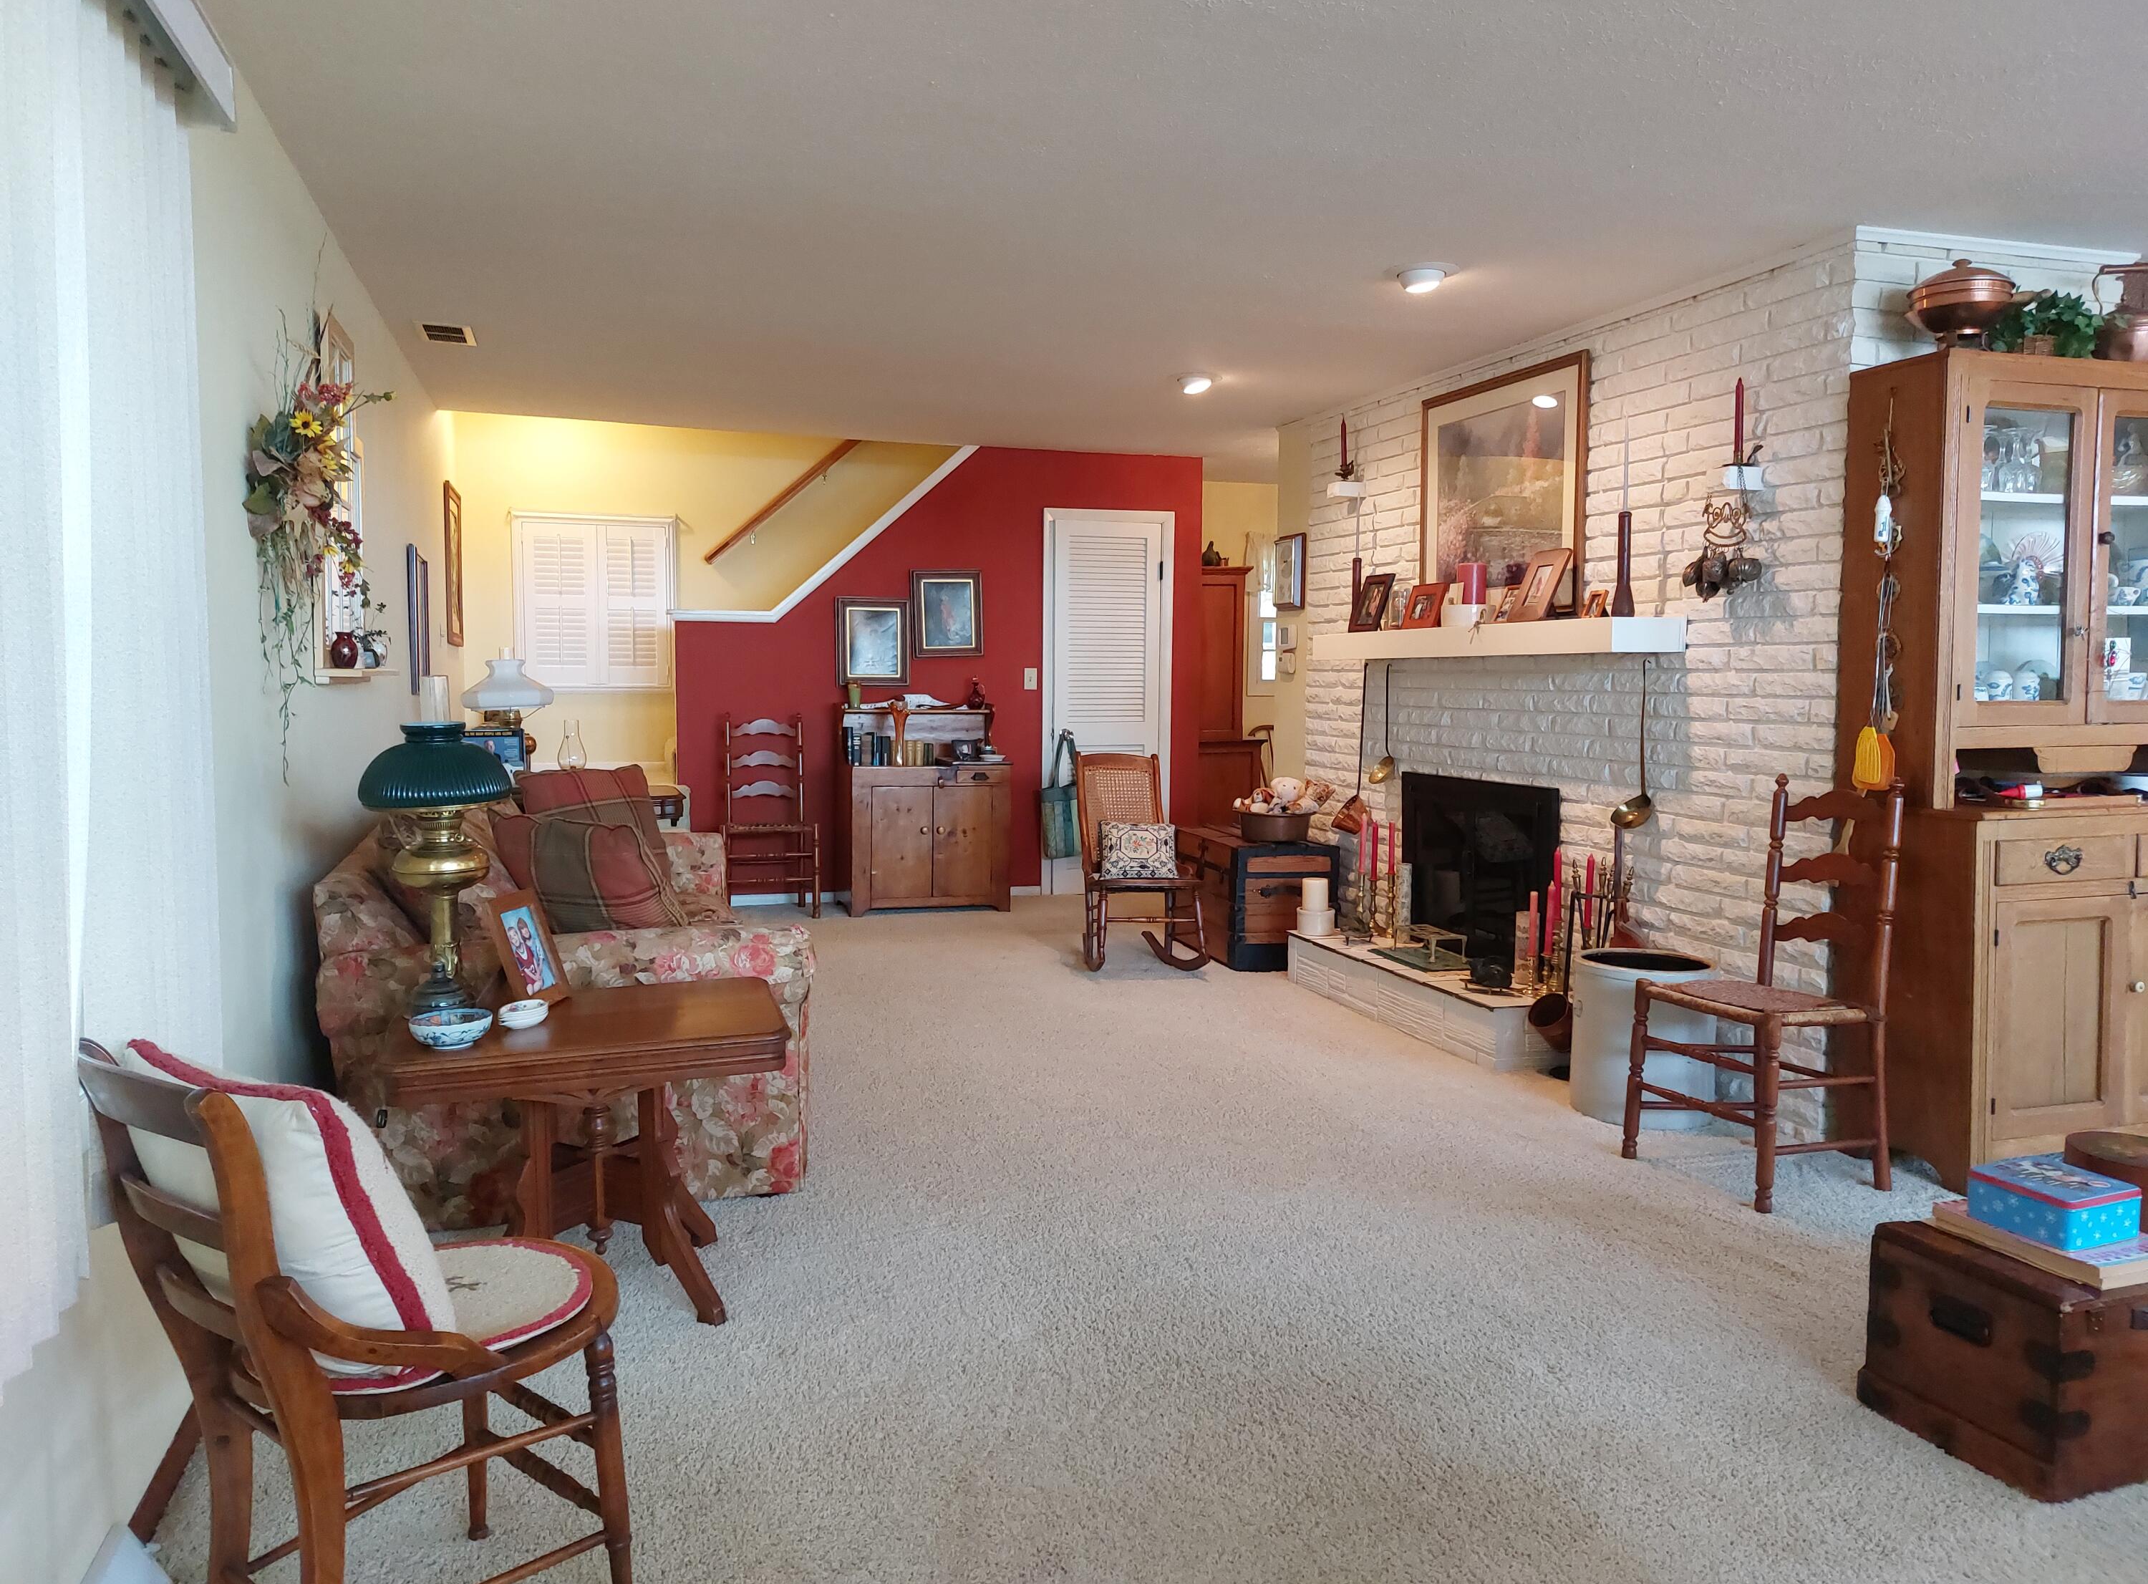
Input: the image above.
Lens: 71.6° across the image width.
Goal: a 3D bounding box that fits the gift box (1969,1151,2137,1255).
[{"bbox_3d":[1.603,0.673,2.433,0.179,0.069,0.167,-2,5,-22],"label":"gift box"}]

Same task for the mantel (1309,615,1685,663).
[{"bbox_3d":[1.370,-0.520,5.189,0.251,0.105,1.857,-1,5,-18],"label":"mantel"}]

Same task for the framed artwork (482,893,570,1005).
[{"bbox_3d":[-1.114,0.328,3.016,0.032,0.237,0.196,-17,3,8],"label":"framed artwork"}]

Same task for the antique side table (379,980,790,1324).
[{"bbox_3d":[-0.907,0.705,2.860,0.680,0.550,0.520,-1,5,-19],"label":"antique side table"}]

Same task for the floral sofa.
[{"bbox_3d":[-1.422,0.466,4.255,1.030,0.810,2.100,-1,5,-19],"label":"floral sofa"}]

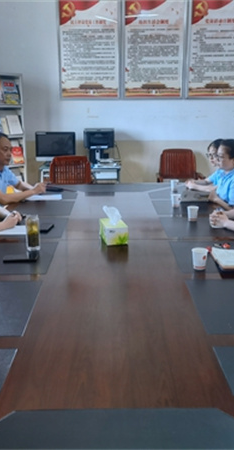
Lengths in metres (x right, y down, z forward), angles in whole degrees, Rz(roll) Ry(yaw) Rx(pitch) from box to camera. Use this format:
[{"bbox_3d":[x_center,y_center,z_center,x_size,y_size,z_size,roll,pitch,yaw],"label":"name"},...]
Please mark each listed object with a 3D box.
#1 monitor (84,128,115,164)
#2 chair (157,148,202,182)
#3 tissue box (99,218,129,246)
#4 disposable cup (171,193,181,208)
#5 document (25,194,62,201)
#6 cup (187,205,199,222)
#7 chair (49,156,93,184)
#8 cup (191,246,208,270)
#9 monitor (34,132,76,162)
[{"bbox_3d":[-0.210,-0.938,5.624,0.370,0.420,0.190,0,15,0],"label":"monitor"},{"bbox_3d":[0.683,-0.299,5.168,0.550,0.990,0.570,0,14,2],"label":"chair"},{"bbox_3d":[-0.019,0.035,2.531,0.113,0.094,0.190,-4,15,-14],"label":"tissue box"},{"bbox_3d":[0.426,-0.170,3.337,0.073,0.088,0.073,0,15,0],"label":"disposable cup"},{"bbox_3d":[-0.613,-0.232,3.854,0.290,0.012,0.230,0,14,0],"label":"document"},{"bbox_3d":[0.480,-0.069,2.947,0.073,0.088,0.073,0,15,0],"label":"cup"},{"bbox_3d":[-0.446,-0.130,4.520,0.550,0.990,0.570,0,14,0],"label":"chair"},{"bbox_3d":[0.379,0.160,2.115,0.075,0.086,0.075,0,14,0],"label":"cup"},{"bbox_3d":[-0.735,-0.933,5.625,0.480,0.380,0.160,-1,15,-3],"label":"monitor"}]

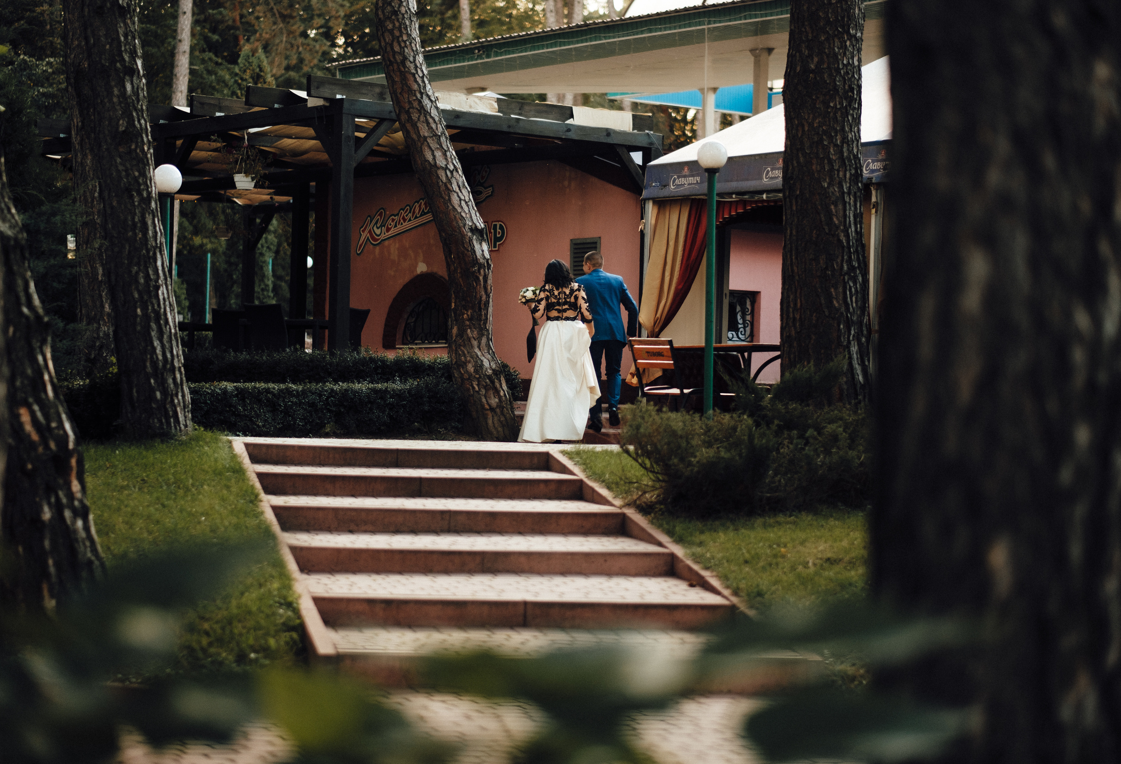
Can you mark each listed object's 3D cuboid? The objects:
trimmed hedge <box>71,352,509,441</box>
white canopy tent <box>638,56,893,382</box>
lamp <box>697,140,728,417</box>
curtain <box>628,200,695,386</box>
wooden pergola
[{"bbox_3d":[-2.600,0.110,26.100,4.500,0.860,1.500,2,0,-9],"label":"trimmed hedge"},{"bbox_3d":[3.720,-1.480,26.850,4.150,4.050,4.150,2,-1,-36],"label":"white canopy tent"},{"bbox_3d":[1.440,-0.870,25.400,0.290,2.800,0.290,2,0,0],"label":"lamp"},{"bbox_3d":[1.015,-0.897,26.950,0.250,1.900,0.850,2,-1,-36],"label":"curtain"},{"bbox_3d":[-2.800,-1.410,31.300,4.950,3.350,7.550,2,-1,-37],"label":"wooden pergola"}]

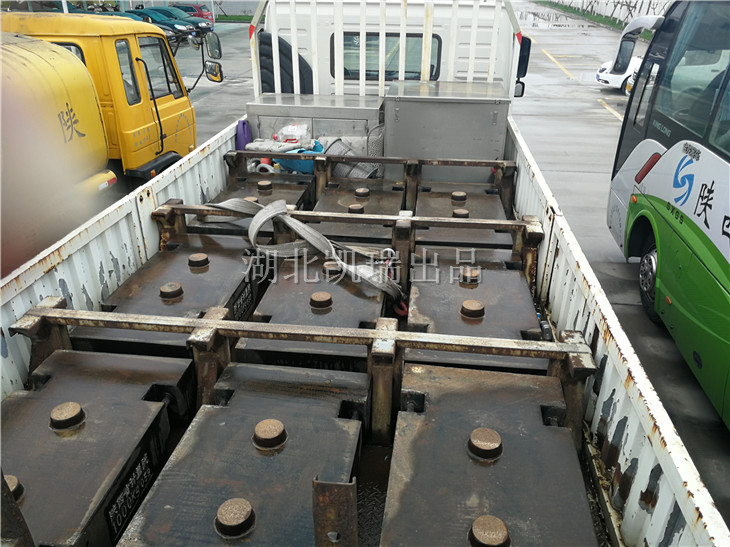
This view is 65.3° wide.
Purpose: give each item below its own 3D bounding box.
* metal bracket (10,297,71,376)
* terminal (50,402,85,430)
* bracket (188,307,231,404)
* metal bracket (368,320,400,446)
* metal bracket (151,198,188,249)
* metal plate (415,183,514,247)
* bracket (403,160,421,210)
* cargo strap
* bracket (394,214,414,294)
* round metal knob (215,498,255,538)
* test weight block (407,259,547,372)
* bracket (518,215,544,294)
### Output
[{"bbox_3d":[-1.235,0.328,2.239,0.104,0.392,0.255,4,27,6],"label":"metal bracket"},{"bbox_3d":[-0.929,0.447,1.781,0.098,0.034,0.098,3,27,7],"label":"terminal"},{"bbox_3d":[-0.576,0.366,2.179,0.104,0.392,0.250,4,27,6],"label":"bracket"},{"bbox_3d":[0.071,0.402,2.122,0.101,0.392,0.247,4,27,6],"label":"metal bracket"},{"bbox_3d":[-1.075,-0.188,3.203,0.121,0.396,0.224,3,27,7],"label":"metal bracket"},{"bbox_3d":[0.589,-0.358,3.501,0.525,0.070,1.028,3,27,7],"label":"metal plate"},{"bbox_3d":[0.338,-0.604,4.029,0.121,0.396,0.163,3,27,7],"label":"bracket"},{"bbox_3d":[-0.315,-0.167,2.943,1.130,0.310,0.380,10,28,19],"label":"cargo strap"},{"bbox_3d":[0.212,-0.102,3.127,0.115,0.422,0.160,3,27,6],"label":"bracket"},{"bbox_3d":[-0.357,0.673,1.573,0.105,0.040,0.105,0,27,0],"label":"round metal knob"},{"bbox_3d":[0.477,0.113,2.570,0.531,0.100,1.029,3,27,6],"label":"test weight block"},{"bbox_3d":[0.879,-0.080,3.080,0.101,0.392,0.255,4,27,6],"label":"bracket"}]

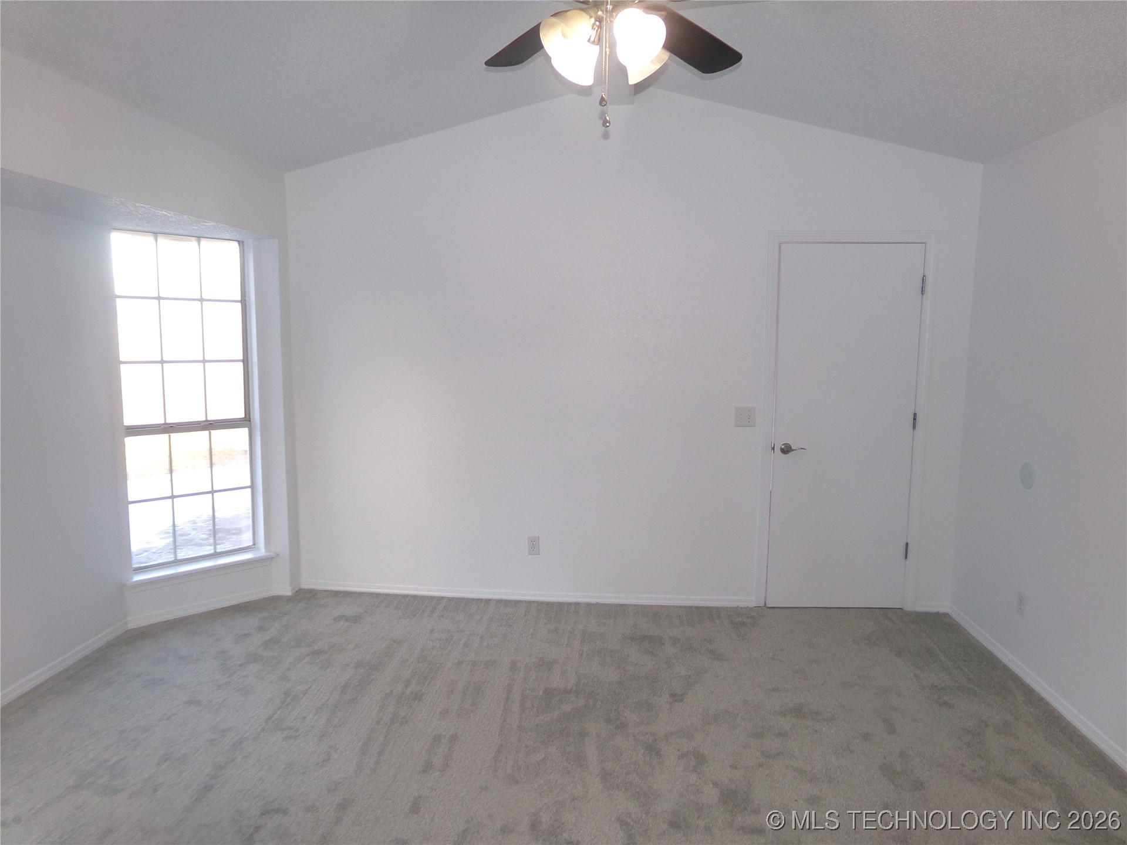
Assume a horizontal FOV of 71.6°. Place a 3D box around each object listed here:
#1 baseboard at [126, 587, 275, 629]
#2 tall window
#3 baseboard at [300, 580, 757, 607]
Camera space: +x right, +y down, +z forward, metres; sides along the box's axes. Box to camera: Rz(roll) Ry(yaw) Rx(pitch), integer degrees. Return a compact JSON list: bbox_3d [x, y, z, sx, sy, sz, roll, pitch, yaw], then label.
[{"bbox_3d":[-2.012,1.031,4.369,0.767,0.057,0.015,-6,10,-42],"label":"baseboard"},{"bbox_3d":[-2.066,-0.118,4.304,0.676,1.777,0.060,-6,10,-42],"label":"tall window"},{"bbox_3d":[-0.246,1.010,4.614,2.703,0.057,0.015,1,7,5],"label":"baseboard"}]

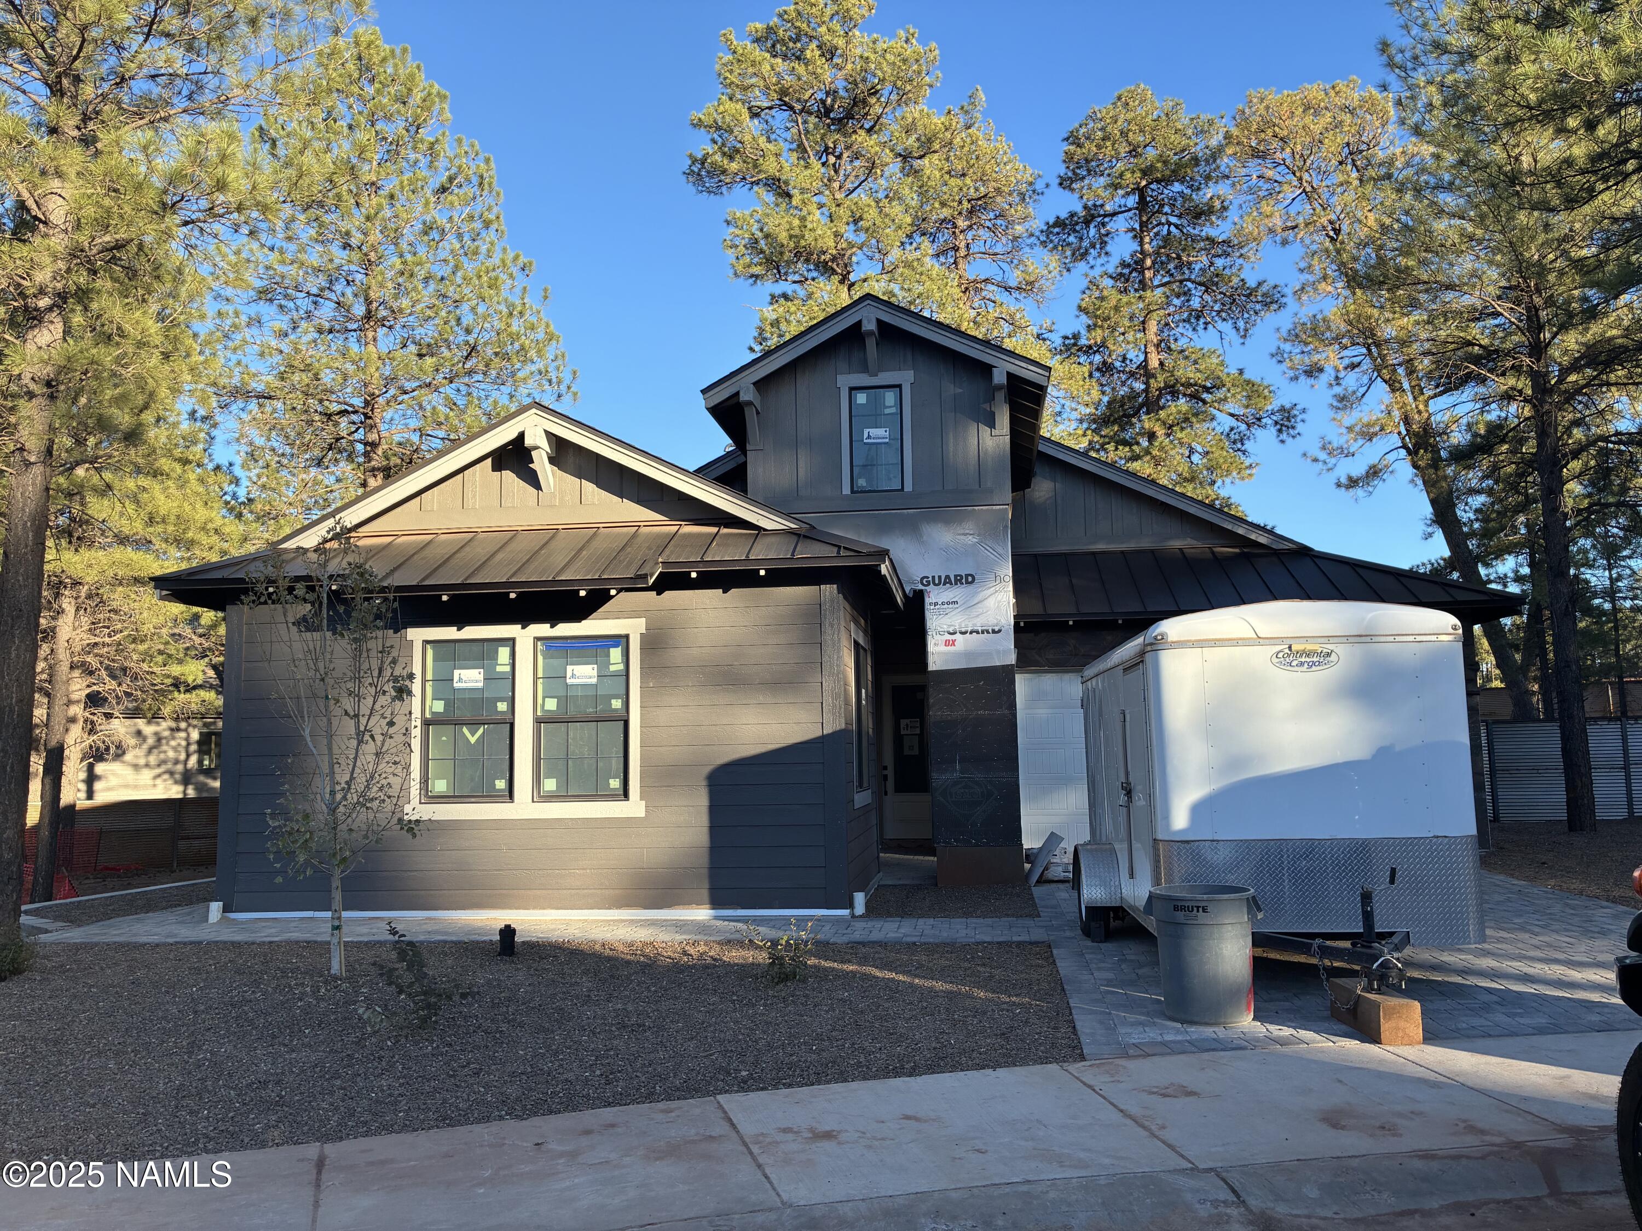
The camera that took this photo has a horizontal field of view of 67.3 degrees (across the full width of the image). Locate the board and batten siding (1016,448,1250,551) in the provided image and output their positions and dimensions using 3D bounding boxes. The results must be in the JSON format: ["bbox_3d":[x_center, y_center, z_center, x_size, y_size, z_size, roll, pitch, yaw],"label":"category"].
[{"bbox_3d":[4.327,-1.657,17.509,3.175,1.487,0.250,-2,-7,7],"label":"board and batten siding"}]

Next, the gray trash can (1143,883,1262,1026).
[{"bbox_3d":[2.112,1.864,6.759,0.620,0.692,0.560,-5,-7,30],"label":"gray trash can"}]

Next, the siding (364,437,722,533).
[{"bbox_3d":[-2.723,-1.307,12.154,3.711,0.890,0.200,-2,-7,7],"label":"siding"}]

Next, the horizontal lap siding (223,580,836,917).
[{"bbox_3d":[-2.679,1.238,11.257,5.865,2.824,0.200,-2,-7,7],"label":"horizontal lap siding"}]

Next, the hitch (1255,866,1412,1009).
[{"bbox_3d":[2.845,1.722,6.699,0.930,0.733,0.920,-2,-7,6],"label":"hitch"}]

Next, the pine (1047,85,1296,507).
[{"bbox_3d":[9.143,-4.675,31.812,6.142,19.136,6.142,-2,-7,7],"label":"pine"}]

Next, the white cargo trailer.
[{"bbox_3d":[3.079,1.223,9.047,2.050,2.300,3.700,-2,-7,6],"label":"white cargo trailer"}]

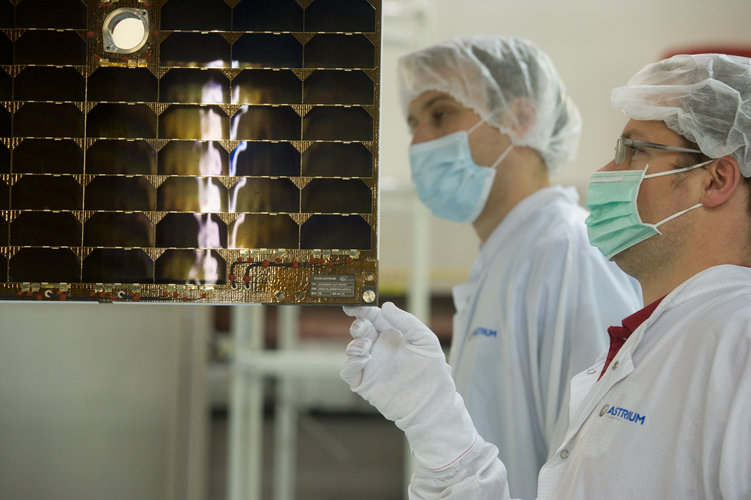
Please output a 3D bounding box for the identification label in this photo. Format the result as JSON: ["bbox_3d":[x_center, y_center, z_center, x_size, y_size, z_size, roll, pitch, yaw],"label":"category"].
[{"bbox_3d":[-0.048,0.041,3.150,0.050,0.025,0.001,1,-5,1],"label":"identification label"}]

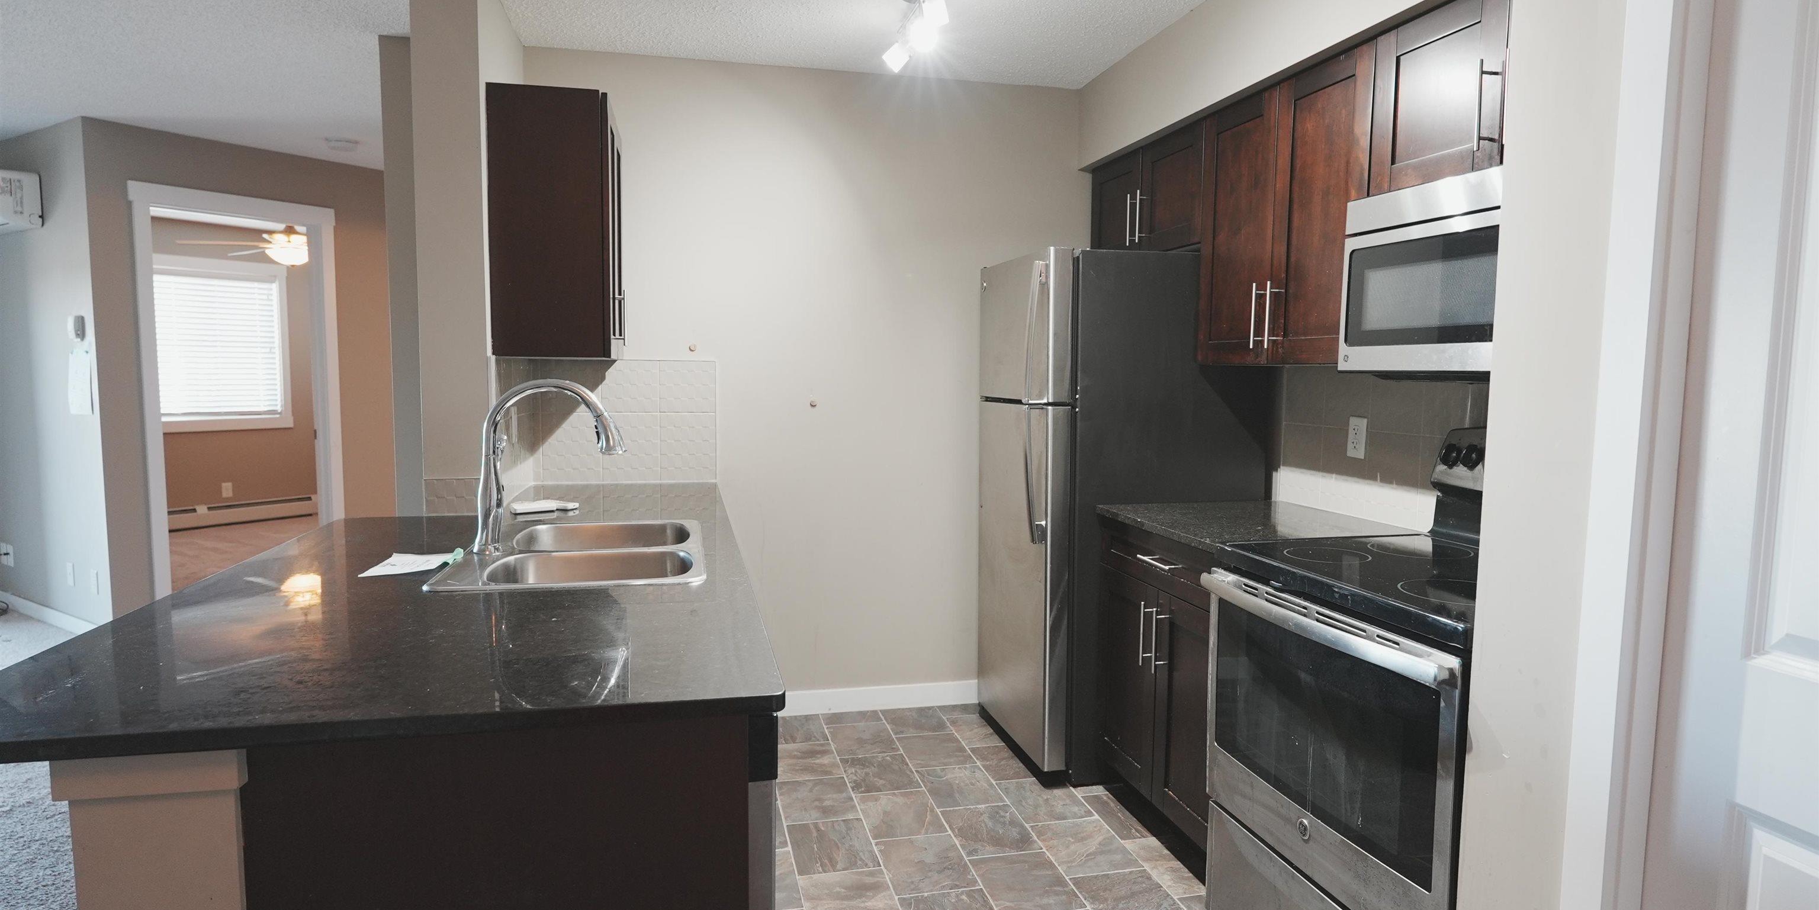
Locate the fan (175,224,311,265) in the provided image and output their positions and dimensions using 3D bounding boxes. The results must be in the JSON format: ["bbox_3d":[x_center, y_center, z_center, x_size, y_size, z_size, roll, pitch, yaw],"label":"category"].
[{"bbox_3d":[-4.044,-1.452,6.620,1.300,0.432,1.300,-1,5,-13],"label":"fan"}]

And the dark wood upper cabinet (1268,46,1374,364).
[{"bbox_3d":[1.209,-0.618,2.642,0.340,0.760,0.405,-1,5,-13],"label":"dark wood upper cabinet"}]

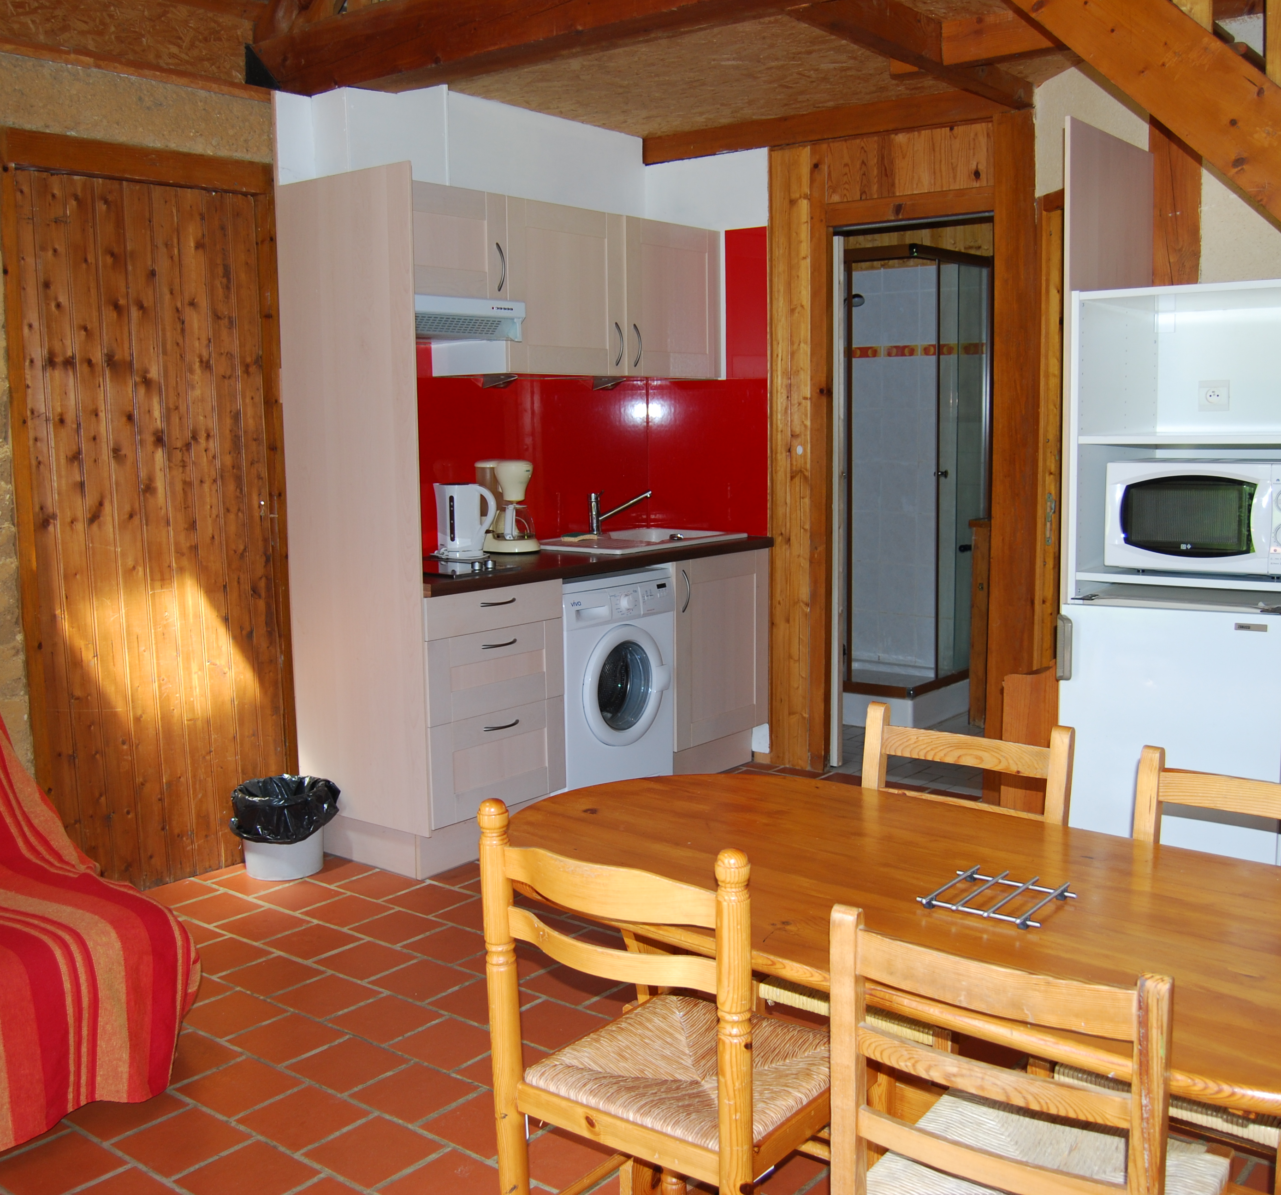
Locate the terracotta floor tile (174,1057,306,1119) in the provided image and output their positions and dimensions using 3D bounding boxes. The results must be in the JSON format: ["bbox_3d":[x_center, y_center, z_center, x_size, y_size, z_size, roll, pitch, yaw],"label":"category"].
[{"bbox_3d":[-0.851,1.046,2.845,0.202,0.015,0.193,5,10,37],"label":"terracotta floor tile"}]

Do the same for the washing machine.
[{"bbox_3d":[-0.272,0.327,4.887,0.570,0.850,0.597,6,10,39],"label":"washing machine"}]

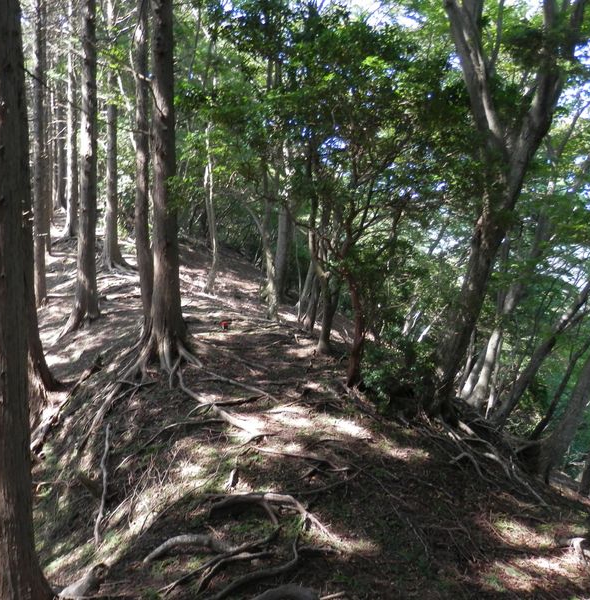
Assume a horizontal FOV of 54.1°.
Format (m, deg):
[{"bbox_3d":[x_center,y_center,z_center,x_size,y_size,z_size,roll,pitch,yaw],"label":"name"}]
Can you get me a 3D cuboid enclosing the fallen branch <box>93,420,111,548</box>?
[{"bbox_3d":[-1.335,1.188,4.050,0.100,0.090,1.990,0,7,-16],"label":"fallen branch"}]

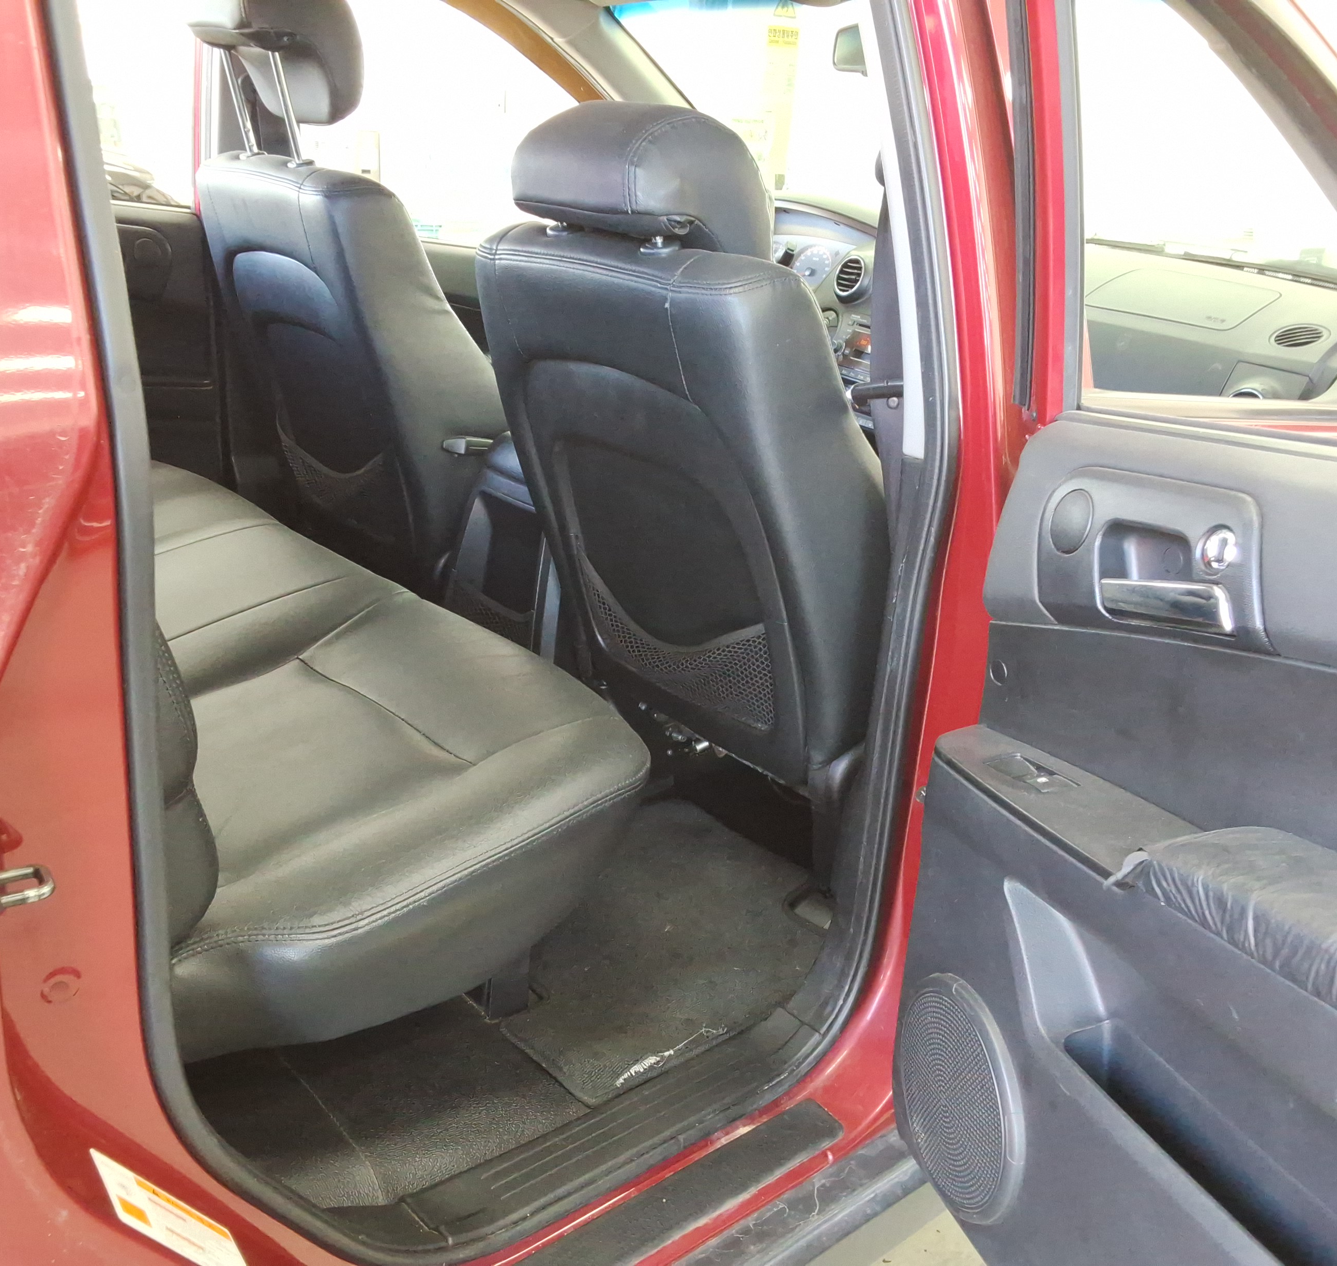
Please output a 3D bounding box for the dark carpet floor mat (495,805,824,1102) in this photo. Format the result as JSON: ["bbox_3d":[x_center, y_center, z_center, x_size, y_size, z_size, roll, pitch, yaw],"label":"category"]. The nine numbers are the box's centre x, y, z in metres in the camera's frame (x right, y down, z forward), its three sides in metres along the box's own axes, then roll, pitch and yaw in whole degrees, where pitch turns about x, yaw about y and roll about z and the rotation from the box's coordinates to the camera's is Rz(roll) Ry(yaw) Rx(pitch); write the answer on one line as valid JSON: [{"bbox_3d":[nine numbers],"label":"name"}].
[{"bbox_3d":[-0.030,0.343,1.624,0.529,0.020,0.479,-11,25,-40],"label":"dark carpet floor mat"}]

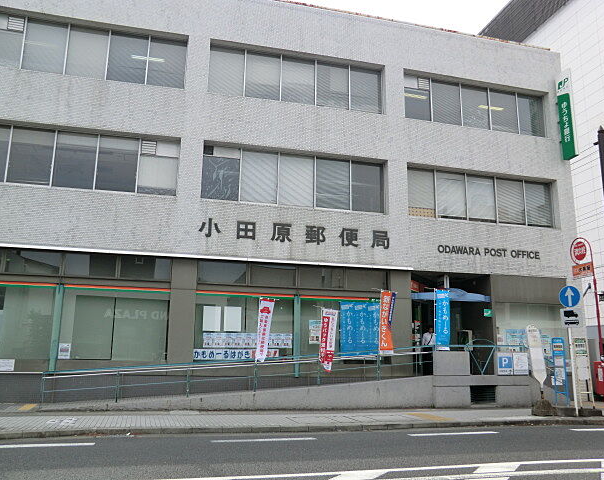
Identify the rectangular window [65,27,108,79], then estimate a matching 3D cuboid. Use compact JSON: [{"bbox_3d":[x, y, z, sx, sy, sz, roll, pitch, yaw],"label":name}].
[{"bbox_3d":[-6.901,-6.025,17.281,1.250,1.803,0.100,4,-11,-15],"label":"rectangular window"}]

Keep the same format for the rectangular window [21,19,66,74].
[{"bbox_3d":[-8.113,-6.102,16.962,1.261,1.806,0.100,4,-11,-15],"label":"rectangular window"}]

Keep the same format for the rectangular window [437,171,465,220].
[{"bbox_3d":[5.193,-1.554,18.613,1.201,1.718,0.100,4,-9,-15],"label":"rectangular window"}]

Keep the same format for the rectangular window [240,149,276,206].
[{"bbox_3d":[-1.404,-2.116,17.970,1.291,1.800,0.100,4,-12,-14],"label":"rectangular window"}]

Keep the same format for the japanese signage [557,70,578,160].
[{"bbox_3d":[10.366,-4.798,20.840,0.190,3.380,0.650,4,-11,-15],"label":"japanese signage"}]

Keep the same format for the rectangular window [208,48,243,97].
[{"bbox_3d":[-2.553,-5.778,18.387,1.228,1.716,0.100,4,-12,-14],"label":"rectangular window"}]

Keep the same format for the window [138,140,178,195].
[{"bbox_3d":[-4.582,-2.319,17.152,1.229,1.824,0.100,4,-12,-14],"label":"window"}]

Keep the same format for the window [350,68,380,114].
[{"bbox_3d":[2.349,-5.494,19.654,1.243,1.734,0.100,4,-12,-14],"label":"window"}]

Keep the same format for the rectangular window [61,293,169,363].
[{"bbox_3d":[-5.491,2.634,15.924,2.951,1.855,0.100,4,-12,-14],"label":"rectangular window"}]

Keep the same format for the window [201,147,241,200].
[{"bbox_3d":[-2.641,-2.180,17.722,1.251,1.828,0.100,4,-11,-15],"label":"window"}]

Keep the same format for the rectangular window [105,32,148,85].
[{"bbox_3d":[-5.696,-5.965,17.602,1.245,1.794,0.100,4,-11,-15],"label":"rectangular window"}]

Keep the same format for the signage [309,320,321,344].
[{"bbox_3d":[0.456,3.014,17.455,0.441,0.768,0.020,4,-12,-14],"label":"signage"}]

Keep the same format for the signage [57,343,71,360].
[{"bbox_3d":[-6.514,3.059,14.733,0.301,0.423,0.020,4,-9,-15],"label":"signage"}]

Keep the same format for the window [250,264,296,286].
[{"bbox_3d":[-0.918,1.172,17.449,1.570,0.681,0.100,4,-12,-14],"label":"window"}]

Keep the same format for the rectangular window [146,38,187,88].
[{"bbox_3d":[-4.734,-6.194,18.883,1.307,1.756,0.100,4,-13,-14],"label":"rectangular window"}]

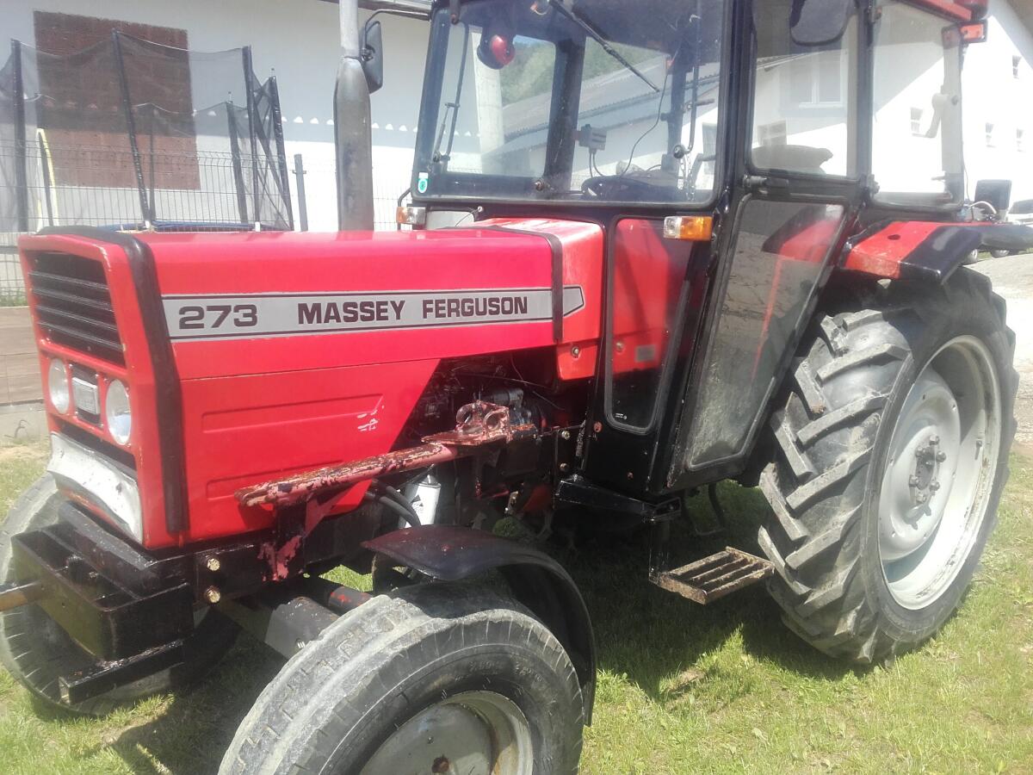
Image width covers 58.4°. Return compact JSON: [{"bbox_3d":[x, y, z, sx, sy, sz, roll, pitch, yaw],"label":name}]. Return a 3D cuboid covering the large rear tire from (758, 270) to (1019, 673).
[{"bbox_3d":[1.395,0.283,3.350,1.437,1.437,0.285,-8,14,-42],"label":"large rear tire"}]

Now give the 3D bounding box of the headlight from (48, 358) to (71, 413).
[{"bbox_3d":[-1.055,-0.007,2.179,0.060,0.137,0.137,-8,14,-42],"label":"headlight"}]

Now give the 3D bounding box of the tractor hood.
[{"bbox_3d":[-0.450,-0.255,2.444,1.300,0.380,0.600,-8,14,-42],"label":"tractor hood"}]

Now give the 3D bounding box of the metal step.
[{"bbox_3d":[0.576,0.546,2.692,0.361,0.036,0.174,-8,14,-42],"label":"metal step"}]

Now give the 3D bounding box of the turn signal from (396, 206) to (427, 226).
[{"bbox_3d":[-0.370,-0.609,3.270,0.045,0.062,0.132,-8,14,-42],"label":"turn signal"}]

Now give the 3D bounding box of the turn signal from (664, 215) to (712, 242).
[{"bbox_3d":[0.453,-0.420,2.440,0.045,0.062,0.132,-8,14,-42],"label":"turn signal"}]

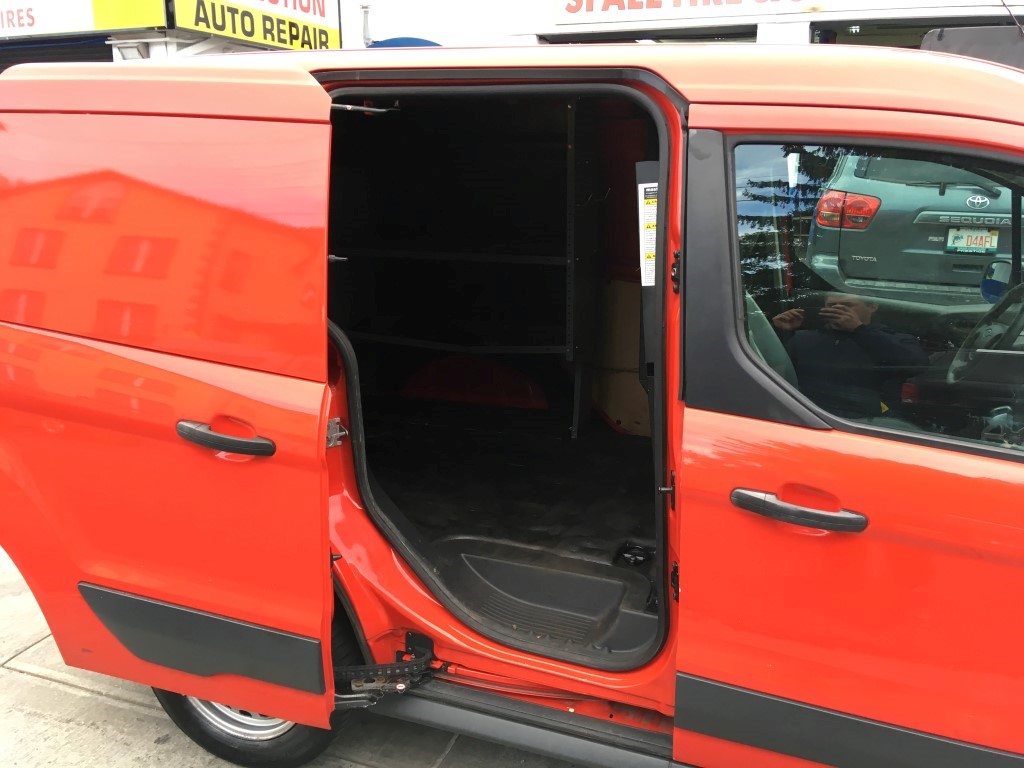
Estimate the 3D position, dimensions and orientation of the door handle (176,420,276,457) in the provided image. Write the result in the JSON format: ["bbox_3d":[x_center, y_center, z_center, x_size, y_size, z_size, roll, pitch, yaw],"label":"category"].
[{"bbox_3d":[-0.600,0.113,1.774,0.238,0.036,0.047,8,18,17],"label":"door handle"}]

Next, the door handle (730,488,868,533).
[{"bbox_3d":[0.522,0.230,1.567,0.238,0.036,0.047,8,18,17],"label":"door handle"}]

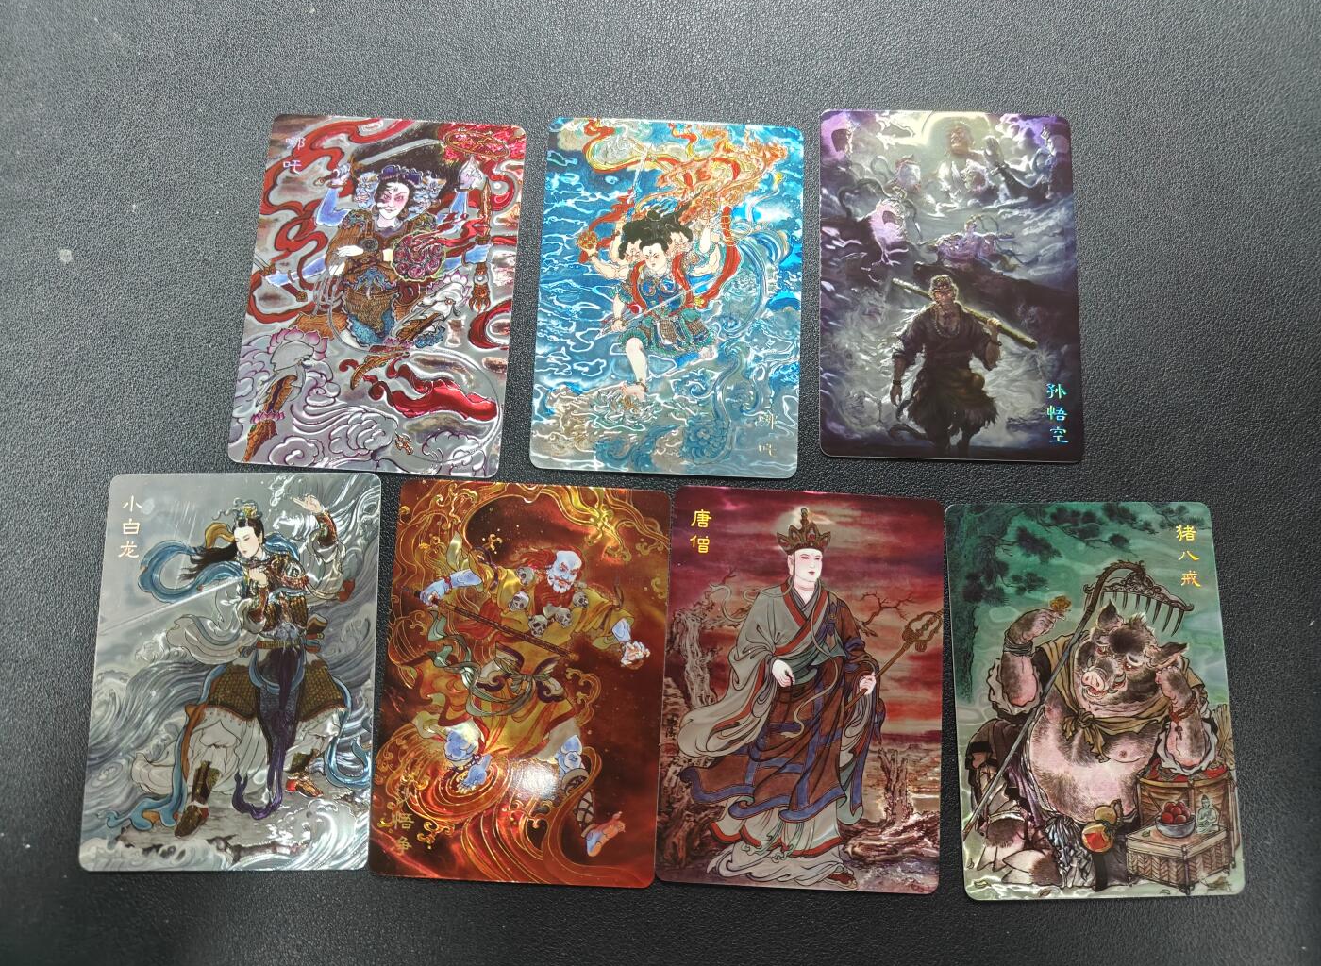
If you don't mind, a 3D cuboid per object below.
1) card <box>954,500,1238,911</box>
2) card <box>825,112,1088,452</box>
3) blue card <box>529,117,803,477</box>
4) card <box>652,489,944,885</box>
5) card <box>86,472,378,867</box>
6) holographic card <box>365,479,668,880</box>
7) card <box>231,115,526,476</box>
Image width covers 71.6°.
[{"bbox_3d":[0.099,0.049,0.210,0.063,0.001,0.088,-1,82,-1],"label":"card"},{"bbox_3d":[0.070,-0.049,0.223,0.063,0.001,0.088,1,82,-1],"label":"card"},{"bbox_3d":[0.002,-0.046,0.221,0.063,0.001,0.088,2,82,-1],"label":"blue card"},{"bbox_3d":[0.033,0.046,0.209,0.063,0.001,0.088,3,82,0],"label":"card"},{"bbox_3d":[-0.096,0.042,0.207,0.063,0.001,0.088,0,82,-1],"label":"card"},{"bbox_3d":[-0.031,0.044,0.208,0.063,0.001,0.088,3,82,-1],"label":"holographic card"},{"bbox_3d":[-0.067,-0.046,0.220,0.063,0.001,0.088,3,82,0],"label":"card"}]

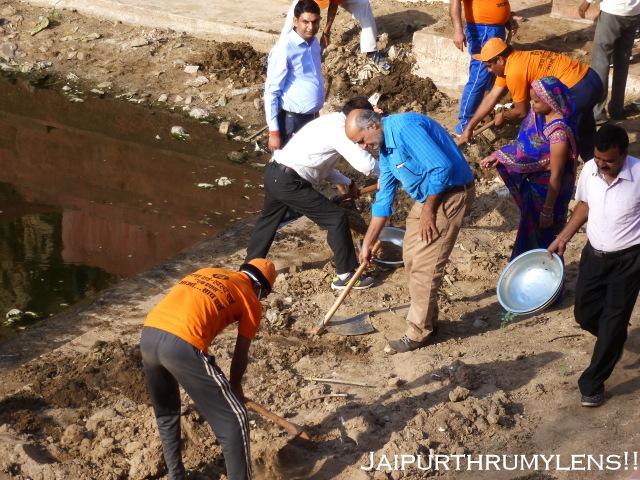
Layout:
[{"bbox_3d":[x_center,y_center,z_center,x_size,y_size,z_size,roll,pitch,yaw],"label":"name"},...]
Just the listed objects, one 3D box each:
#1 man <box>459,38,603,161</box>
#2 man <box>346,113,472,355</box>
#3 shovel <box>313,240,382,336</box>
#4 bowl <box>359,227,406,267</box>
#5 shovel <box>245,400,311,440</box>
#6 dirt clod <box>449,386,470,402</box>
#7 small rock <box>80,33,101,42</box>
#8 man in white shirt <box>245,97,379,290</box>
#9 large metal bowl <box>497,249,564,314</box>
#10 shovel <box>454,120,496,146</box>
[{"bbox_3d":[1.412,-0.916,16.250,0.950,1.100,0.550,-1,25,-6],"label":"man"},{"bbox_3d":[0.527,-0.061,14.100,0.750,1.500,0.550,-14,29,-30],"label":"man"},{"bbox_3d":[0.250,0.325,14.300,0.280,0.770,0.200,25,30,-15],"label":"shovel"},{"bbox_3d":[0.444,0.069,15.250,0.430,0.140,0.430,1,28,0],"label":"bowl"},{"bbox_3d":[-0.270,0.985,13.080,0.720,0.230,0.180,35,-3,-43],"label":"shovel"},{"bbox_3d":[0.786,0.871,13.650,0.120,0.085,0.100,1,24,-1],"label":"dirt clod"},{"bbox_3d":[-1.791,-1.580,18.900,0.170,0.060,0.100,-7,26,-18],"label":"small rock"},{"bbox_3d":[-0.046,-0.293,14.950,0.850,1.220,0.520,-3,25,-11],"label":"man in white shirt"},{"bbox_3d":[1.200,0.266,13.500,0.430,0.130,0.430,-15,50,21],"label":"large metal bowl"},{"bbox_3d":[0.960,-0.620,16.350,0.720,0.220,0.180,-31,9,29],"label":"shovel"}]

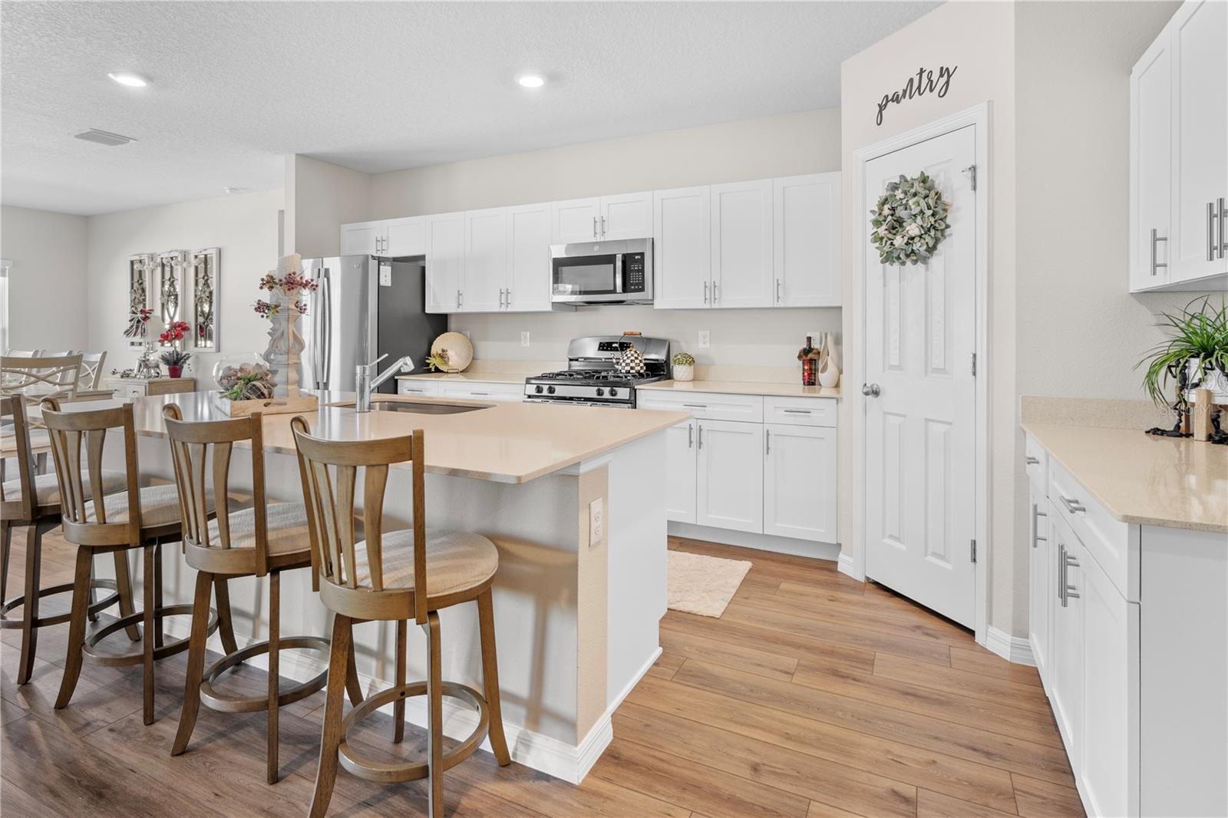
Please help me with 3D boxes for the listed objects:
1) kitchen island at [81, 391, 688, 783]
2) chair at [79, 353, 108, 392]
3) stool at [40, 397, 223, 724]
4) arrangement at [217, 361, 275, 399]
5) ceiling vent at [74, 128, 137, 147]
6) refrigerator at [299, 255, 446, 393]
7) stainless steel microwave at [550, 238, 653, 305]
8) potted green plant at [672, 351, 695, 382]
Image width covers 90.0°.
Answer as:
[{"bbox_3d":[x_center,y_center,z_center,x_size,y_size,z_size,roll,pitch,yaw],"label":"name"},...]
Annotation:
[{"bbox_3d":[-1.143,0.465,2.480,2.655,0.905,1.255,2,5,25],"label":"kitchen island"},{"bbox_3d":[-4.755,0.037,5.225,0.470,1.050,0.560,2,4,27],"label":"chair"},{"bbox_3d":[-1.601,0.453,2.120,0.475,0.995,0.490,2,4,27],"label":"stool"},{"bbox_3d":[-1.643,-0.120,2.757,0.270,0.190,0.230,-2,4,-31],"label":"arrangement"},{"bbox_3d":[-3.714,-1.967,4.462,0.327,0.025,0.307,2,5,25],"label":"ceiling vent"},{"bbox_3d":[-1.966,-0.280,4.880,0.910,1.770,0.830,2,4,27],"label":"refrigerator"},{"bbox_3d":[-0.021,-0.905,4.206,0.765,0.420,0.400,2,4,27],"label":"stainless steel microwave"},{"bbox_3d":[0.468,-0.287,4.133,0.155,0.205,0.155,0,5,0],"label":"potted green plant"}]

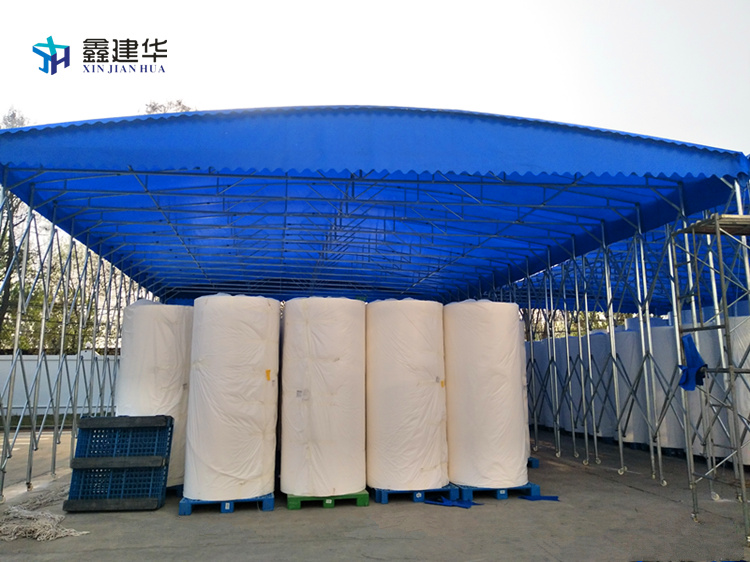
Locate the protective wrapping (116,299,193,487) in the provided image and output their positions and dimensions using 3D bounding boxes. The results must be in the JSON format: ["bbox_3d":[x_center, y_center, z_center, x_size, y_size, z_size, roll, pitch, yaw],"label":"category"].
[{"bbox_3d":[-3.348,1.760,8.885,1.200,2.630,1.200,1,-10,-10],"label":"protective wrapping"}]

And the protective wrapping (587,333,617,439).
[{"bbox_3d":[6.139,2.710,14.747,1.130,2.580,1.130,1,-10,-10],"label":"protective wrapping"}]

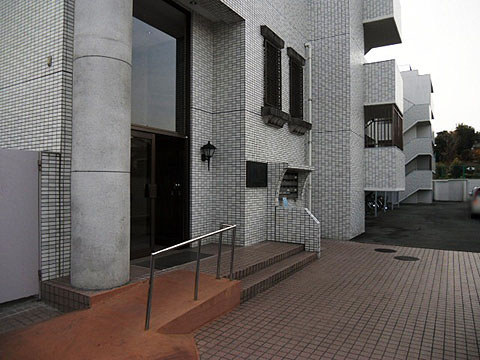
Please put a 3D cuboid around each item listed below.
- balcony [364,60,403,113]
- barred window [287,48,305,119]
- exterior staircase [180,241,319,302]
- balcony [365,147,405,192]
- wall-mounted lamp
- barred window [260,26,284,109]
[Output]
[{"bbox_3d":[4.971,-3.040,12.903,0.960,1.380,2.260,0,-1,29],"label":"balcony"},{"bbox_3d":[1.513,-2.498,9.932,0.154,1.689,1.053,0,-1,29],"label":"barred window"},{"bbox_3d":[0.250,1.453,6.437,1.252,0.288,3.100,0,-1,29],"label":"exterior staircase"},{"bbox_3d":[5.042,-0.343,12.988,0.980,1.370,2.530,0,-1,29],"label":"balcony"},{"bbox_3d":[-0.617,-0.479,7.548,0.260,0.595,0.240,0,-1,29],"label":"wall-mounted lamp"},{"bbox_3d":[0.785,-2.513,8.643,0.154,1.689,1.033,0,-1,29],"label":"barred window"}]

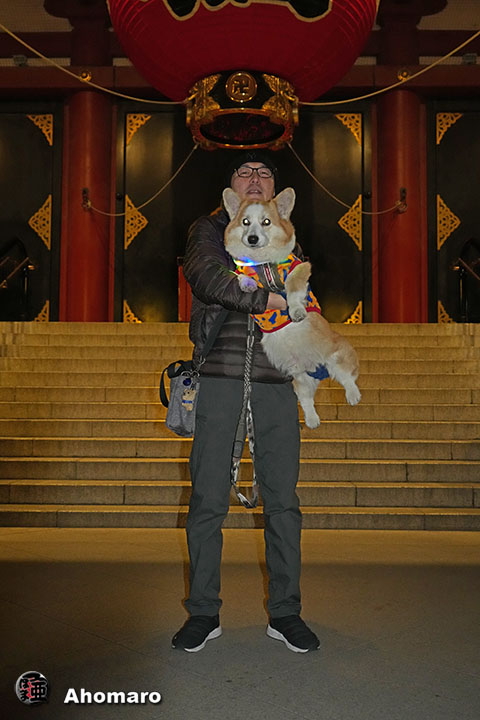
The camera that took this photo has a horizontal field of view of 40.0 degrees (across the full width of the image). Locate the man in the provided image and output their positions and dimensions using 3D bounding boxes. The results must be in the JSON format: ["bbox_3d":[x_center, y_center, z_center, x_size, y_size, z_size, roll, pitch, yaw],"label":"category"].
[{"bbox_3d":[0.026,0.106,2.358,0.530,1.786,0.460,0,-3,1],"label":"man"}]

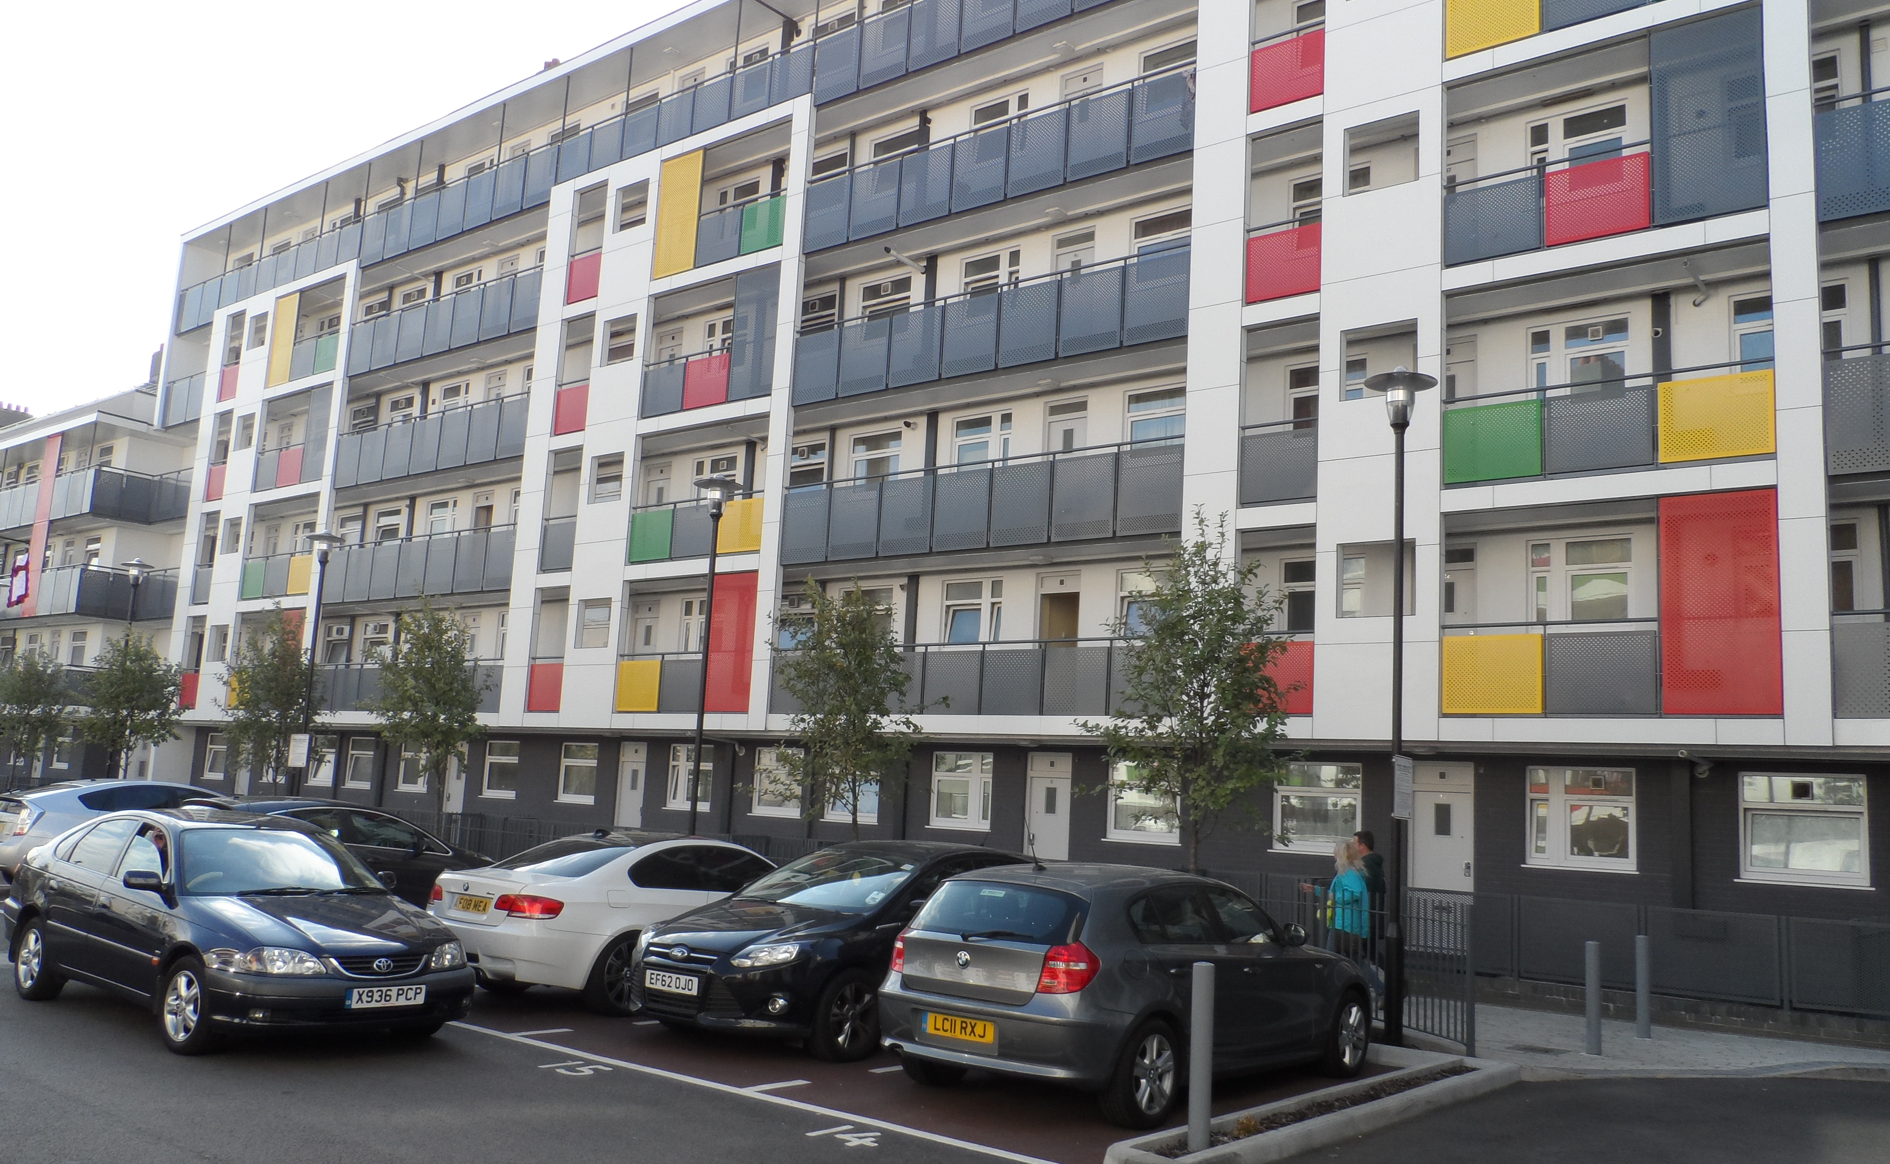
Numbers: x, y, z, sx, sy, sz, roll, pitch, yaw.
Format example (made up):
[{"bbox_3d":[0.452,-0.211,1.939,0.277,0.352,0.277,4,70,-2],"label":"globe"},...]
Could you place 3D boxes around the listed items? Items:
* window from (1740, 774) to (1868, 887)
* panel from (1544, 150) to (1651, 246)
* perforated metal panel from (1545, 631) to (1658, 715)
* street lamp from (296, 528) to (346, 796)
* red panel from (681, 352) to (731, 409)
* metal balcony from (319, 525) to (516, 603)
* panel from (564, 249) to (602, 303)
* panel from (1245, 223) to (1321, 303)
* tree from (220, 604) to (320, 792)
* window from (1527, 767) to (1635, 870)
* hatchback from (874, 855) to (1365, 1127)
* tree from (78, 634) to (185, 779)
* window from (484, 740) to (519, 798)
[{"bbox_3d":[9.747,2.798,16.094,1.277,1.205,0.120,-4,-11,38],"label":"window"},{"bbox_3d":[8.031,-4.705,17.478,1.192,0.958,0.050,-4,-11,38],"label":"panel"},{"bbox_3d":[7.678,1.076,16.622,1.194,0.959,0.050,-4,-11,38],"label":"perforated metal panel"},{"bbox_3d":[-10.010,1.860,22.185,0.610,5.484,0.610,-4,-11,38],"label":"street lamp"},{"bbox_3d":[-4.488,-3.763,26.749,1.205,0.941,0.060,-4,-11,38],"label":"red panel"},{"bbox_3d":[-12.383,-0.325,32.986,7.983,1.433,0.120,-4,-11,38],"label":"metal balcony"},{"bbox_3d":[-7.785,-6.546,30.674,1.125,0.972,0.060,-4,-11,38],"label":"panel"},{"bbox_3d":[4.818,-4.493,20.148,1.125,0.979,0.060,-4,-11,38],"label":"panel"},{"bbox_3d":[-12.353,2.677,25.936,1.800,4.800,1.800,-4,-11,38],"label":"tree"},{"bbox_3d":[7.778,2.885,17.379,1.264,1.212,0.100,-4,-11,38],"label":"window"},{"bbox_3d":[1.427,2.672,9.687,1.790,1.425,4.240,-4,-12,40],"label":"hatchback"},{"bbox_3d":[-15.204,2.931,26.430,1.850,3.976,1.850,-4,-11,38],"label":"tree"},{"bbox_3d":[-9.773,4.154,31.508,1.222,1.213,0.120,-4,-11,38],"label":"window"}]

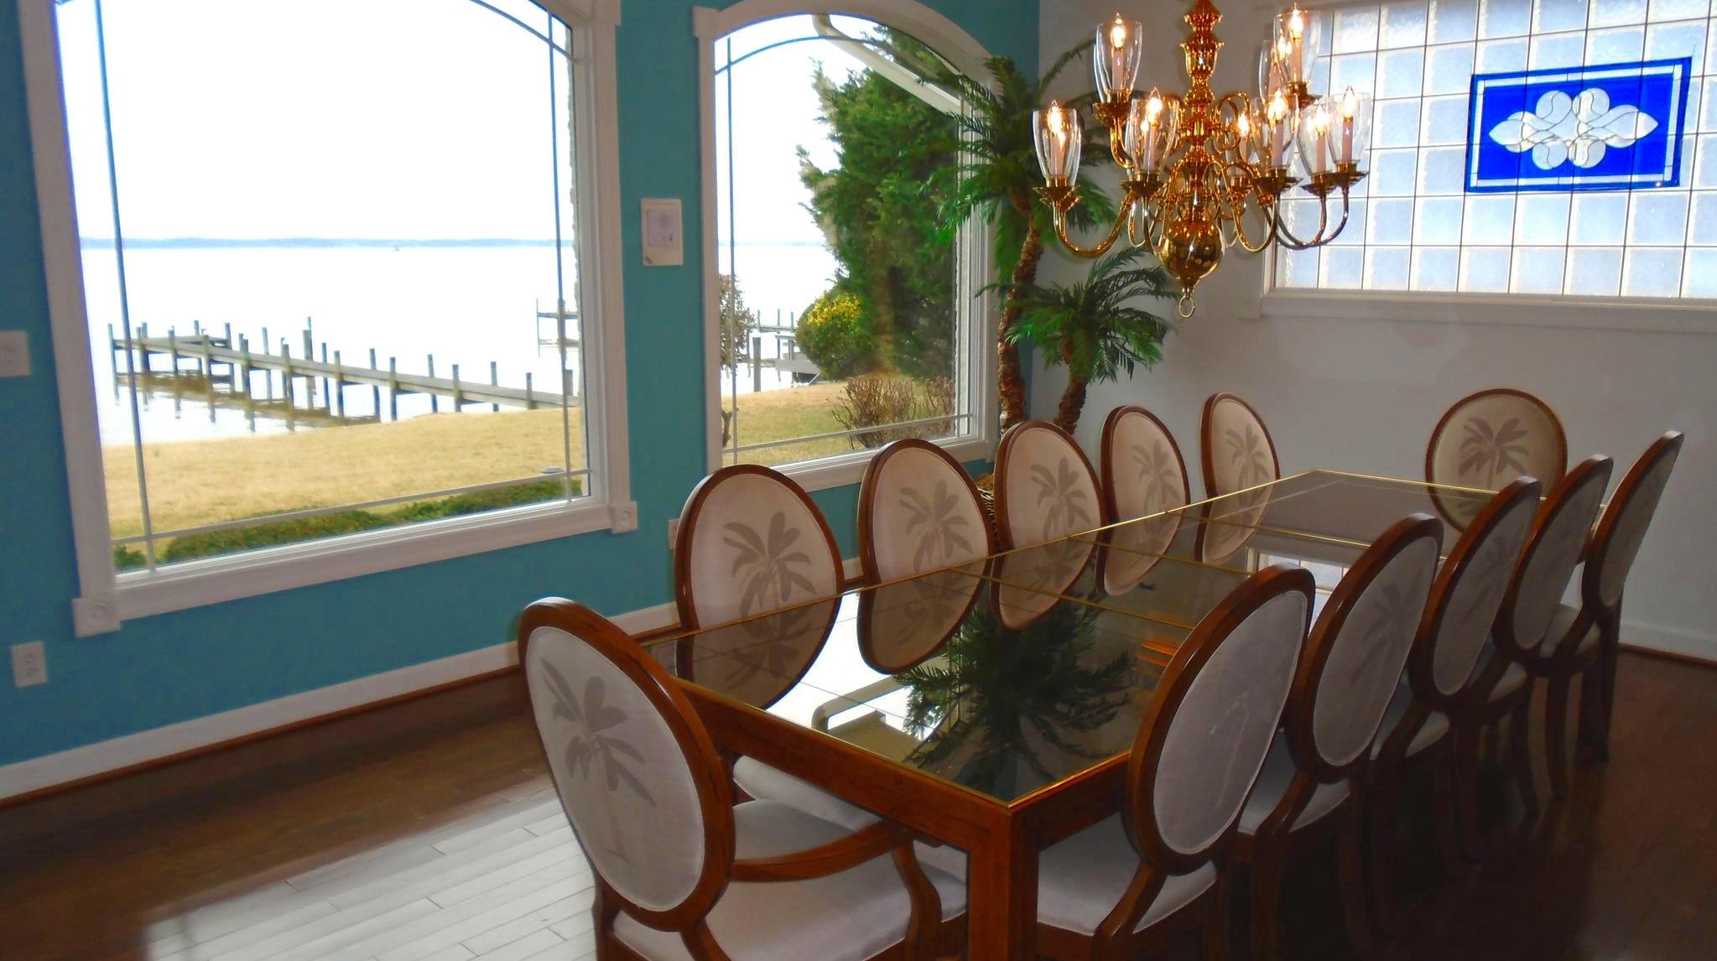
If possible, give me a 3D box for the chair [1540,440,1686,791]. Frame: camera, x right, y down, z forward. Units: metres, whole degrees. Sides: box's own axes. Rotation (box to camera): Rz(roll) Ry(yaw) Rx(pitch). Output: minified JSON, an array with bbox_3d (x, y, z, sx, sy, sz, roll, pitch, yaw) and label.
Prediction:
[{"bbox_3d":[2.040,0.345,3.901,0.660,1.050,0.510,10,14,43],"label":"chair"}]

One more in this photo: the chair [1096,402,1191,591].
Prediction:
[{"bbox_3d":[1.053,0.328,3.912,0.651,1.055,0.510,10,14,42],"label":"chair"}]

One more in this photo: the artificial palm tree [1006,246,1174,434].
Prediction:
[{"bbox_3d":[1.076,-0.348,6.266,0.820,1.570,0.820,10,14,43],"label":"artificial palm tree"}]

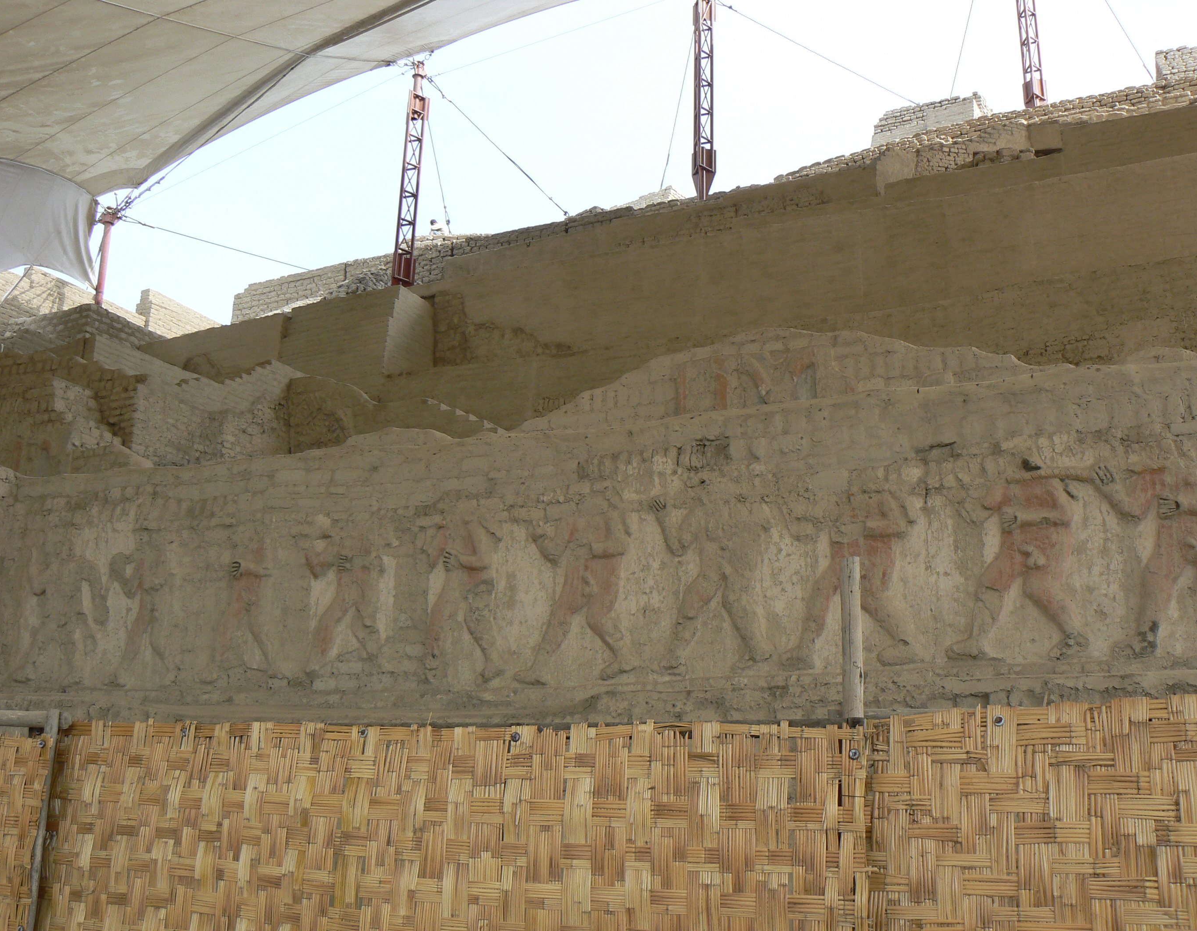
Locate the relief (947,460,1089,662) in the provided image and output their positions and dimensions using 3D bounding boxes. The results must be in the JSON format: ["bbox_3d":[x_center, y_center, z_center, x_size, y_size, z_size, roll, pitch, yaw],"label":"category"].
[{"bbox_3d":[3.014,0.684,9.298,0.971,1.464,0.180,-6,-14,23],"label":"relief"}]

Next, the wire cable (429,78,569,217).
[{"bbox_3d":[-2.776,-8.580,34.500,4.042,4.543,0.100,-3,-13,14],"label":"wire cable"}]

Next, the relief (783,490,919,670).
[{"bbox_3d":[1.897,0.862,9.765,1.052,1.365,0.180,-6,-14,23],"label":"relief"}]

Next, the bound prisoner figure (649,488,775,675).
[{"bbox_3d":[0.891,0.928,10.207,1.052,1.451,0.180,-6,-14,23],"label":"bound prisoner figure"}]

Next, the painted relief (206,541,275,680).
[{"bbox_3d":[-3.357,1.354,12.041,0.803,1.302,0.180,-6,-14,23],"label":"painted relief"}]

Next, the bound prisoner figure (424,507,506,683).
[{"bbox_3d":[-1.161,1.118,11.096,0.805,1.511,0.180,-6,-14,23],"label":"bound prisoner figure"}]

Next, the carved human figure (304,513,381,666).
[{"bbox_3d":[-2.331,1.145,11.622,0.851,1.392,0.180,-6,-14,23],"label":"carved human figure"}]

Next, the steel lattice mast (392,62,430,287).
[{"bbox_3d":[-5.088,-7.901,35.000,0.500,6.607,0.500,-3,-14,24],"label":"steel lattice mast"}]

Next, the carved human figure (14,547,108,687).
[{"bbox_3d":[-5.407,1.513,12.936,1.267,1.419,0.180,-6,-14,23],"label":"carved human figure"}]

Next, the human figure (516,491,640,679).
[{"bbox_3d":[-0.193,0.988,10.686,1.118,1.667,0.180,-6,-14,23],"label":"human figure"}]

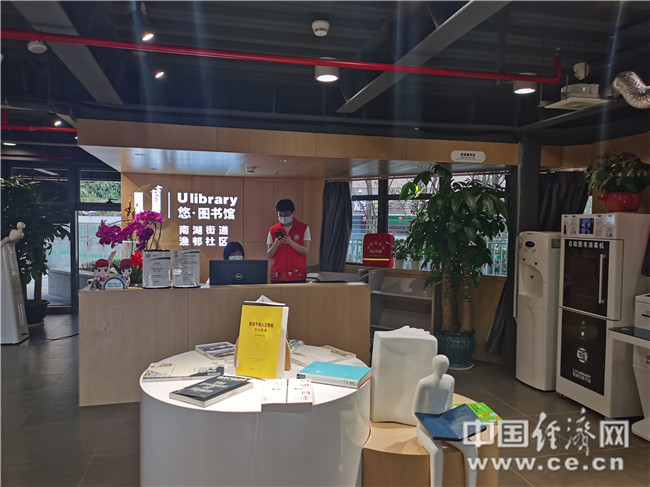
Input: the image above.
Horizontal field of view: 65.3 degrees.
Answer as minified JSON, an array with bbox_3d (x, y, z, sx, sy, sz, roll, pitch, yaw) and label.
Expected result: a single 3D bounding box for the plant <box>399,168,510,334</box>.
[{"bbox_3d":[1.310,0.084,5.154,1.030,1.690,0.950,1,3,14],"label":"plant"}]

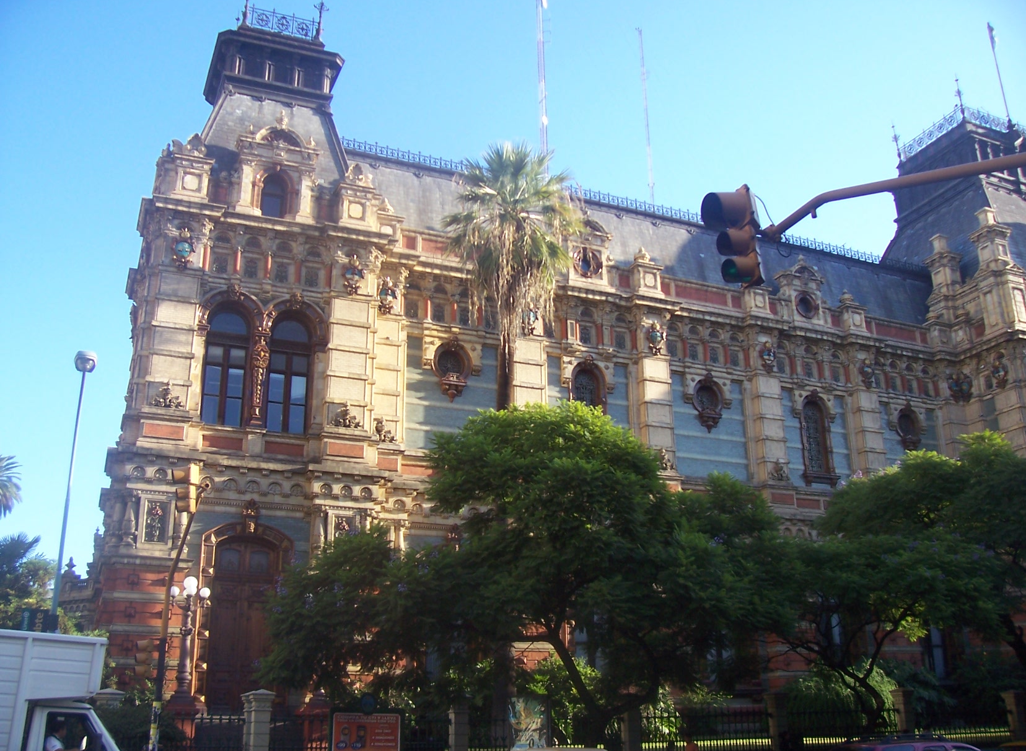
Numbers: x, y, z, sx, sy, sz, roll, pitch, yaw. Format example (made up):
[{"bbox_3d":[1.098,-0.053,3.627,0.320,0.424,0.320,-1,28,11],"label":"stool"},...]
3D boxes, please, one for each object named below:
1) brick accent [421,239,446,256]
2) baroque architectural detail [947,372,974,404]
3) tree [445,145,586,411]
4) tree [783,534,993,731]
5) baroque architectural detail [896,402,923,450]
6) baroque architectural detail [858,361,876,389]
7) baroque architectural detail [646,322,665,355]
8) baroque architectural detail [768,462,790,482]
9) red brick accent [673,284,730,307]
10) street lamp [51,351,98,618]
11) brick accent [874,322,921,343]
[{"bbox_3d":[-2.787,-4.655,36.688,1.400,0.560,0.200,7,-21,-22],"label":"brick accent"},{"bbox_3d":[20.547,0.537,46.312,0.897,1.242,0.600,-8,-21,18],"label":"baroque architectural detail"},{"bbox_3d":[0.034,1.572,28.596,4.300,19.000,4.300,8,-22,-24],"label":"tree"},{"bbox_3d":[9.781,7.423,26.192,5.900,6.800,5.600,8,-22,-24],"label":"tree"},{"bbox_3d":[17.698,2.274,45.051,0.800,2.056,0.350,8,-22,-24],"label":"baroque architectural detail"},{"bbox_3d":[15.160,-0.034,43.169,0.800,1.280,0.350,7,-21,-22],"label":"baroque architectural detail"},{"bbox_3d":[5.637,-1.473,39.830,0.554,1.229,0.320,8,-22,-24],"label":"baroque architectural detail"},{"bbox_3d":[10.405,3.777,39.403,0.950,0.850,0.400,7,-21,-22],"label":"baroque architectural detail"},{"bbox_3d":[7.901,-3.351,42.210,2.650,0.580,0.150,8,-22,-24],"label":"red brick accent"},{"bbox_3d":[-8.924,3.778,19.105,0.470,9.300,0.800,7,-21,-22],"label":"street lamp"},{"bbox_3d":[17.286,-1.931,45.369,2.750,0.620,0.200,7,-21,-22],"label":"brick accent"}]

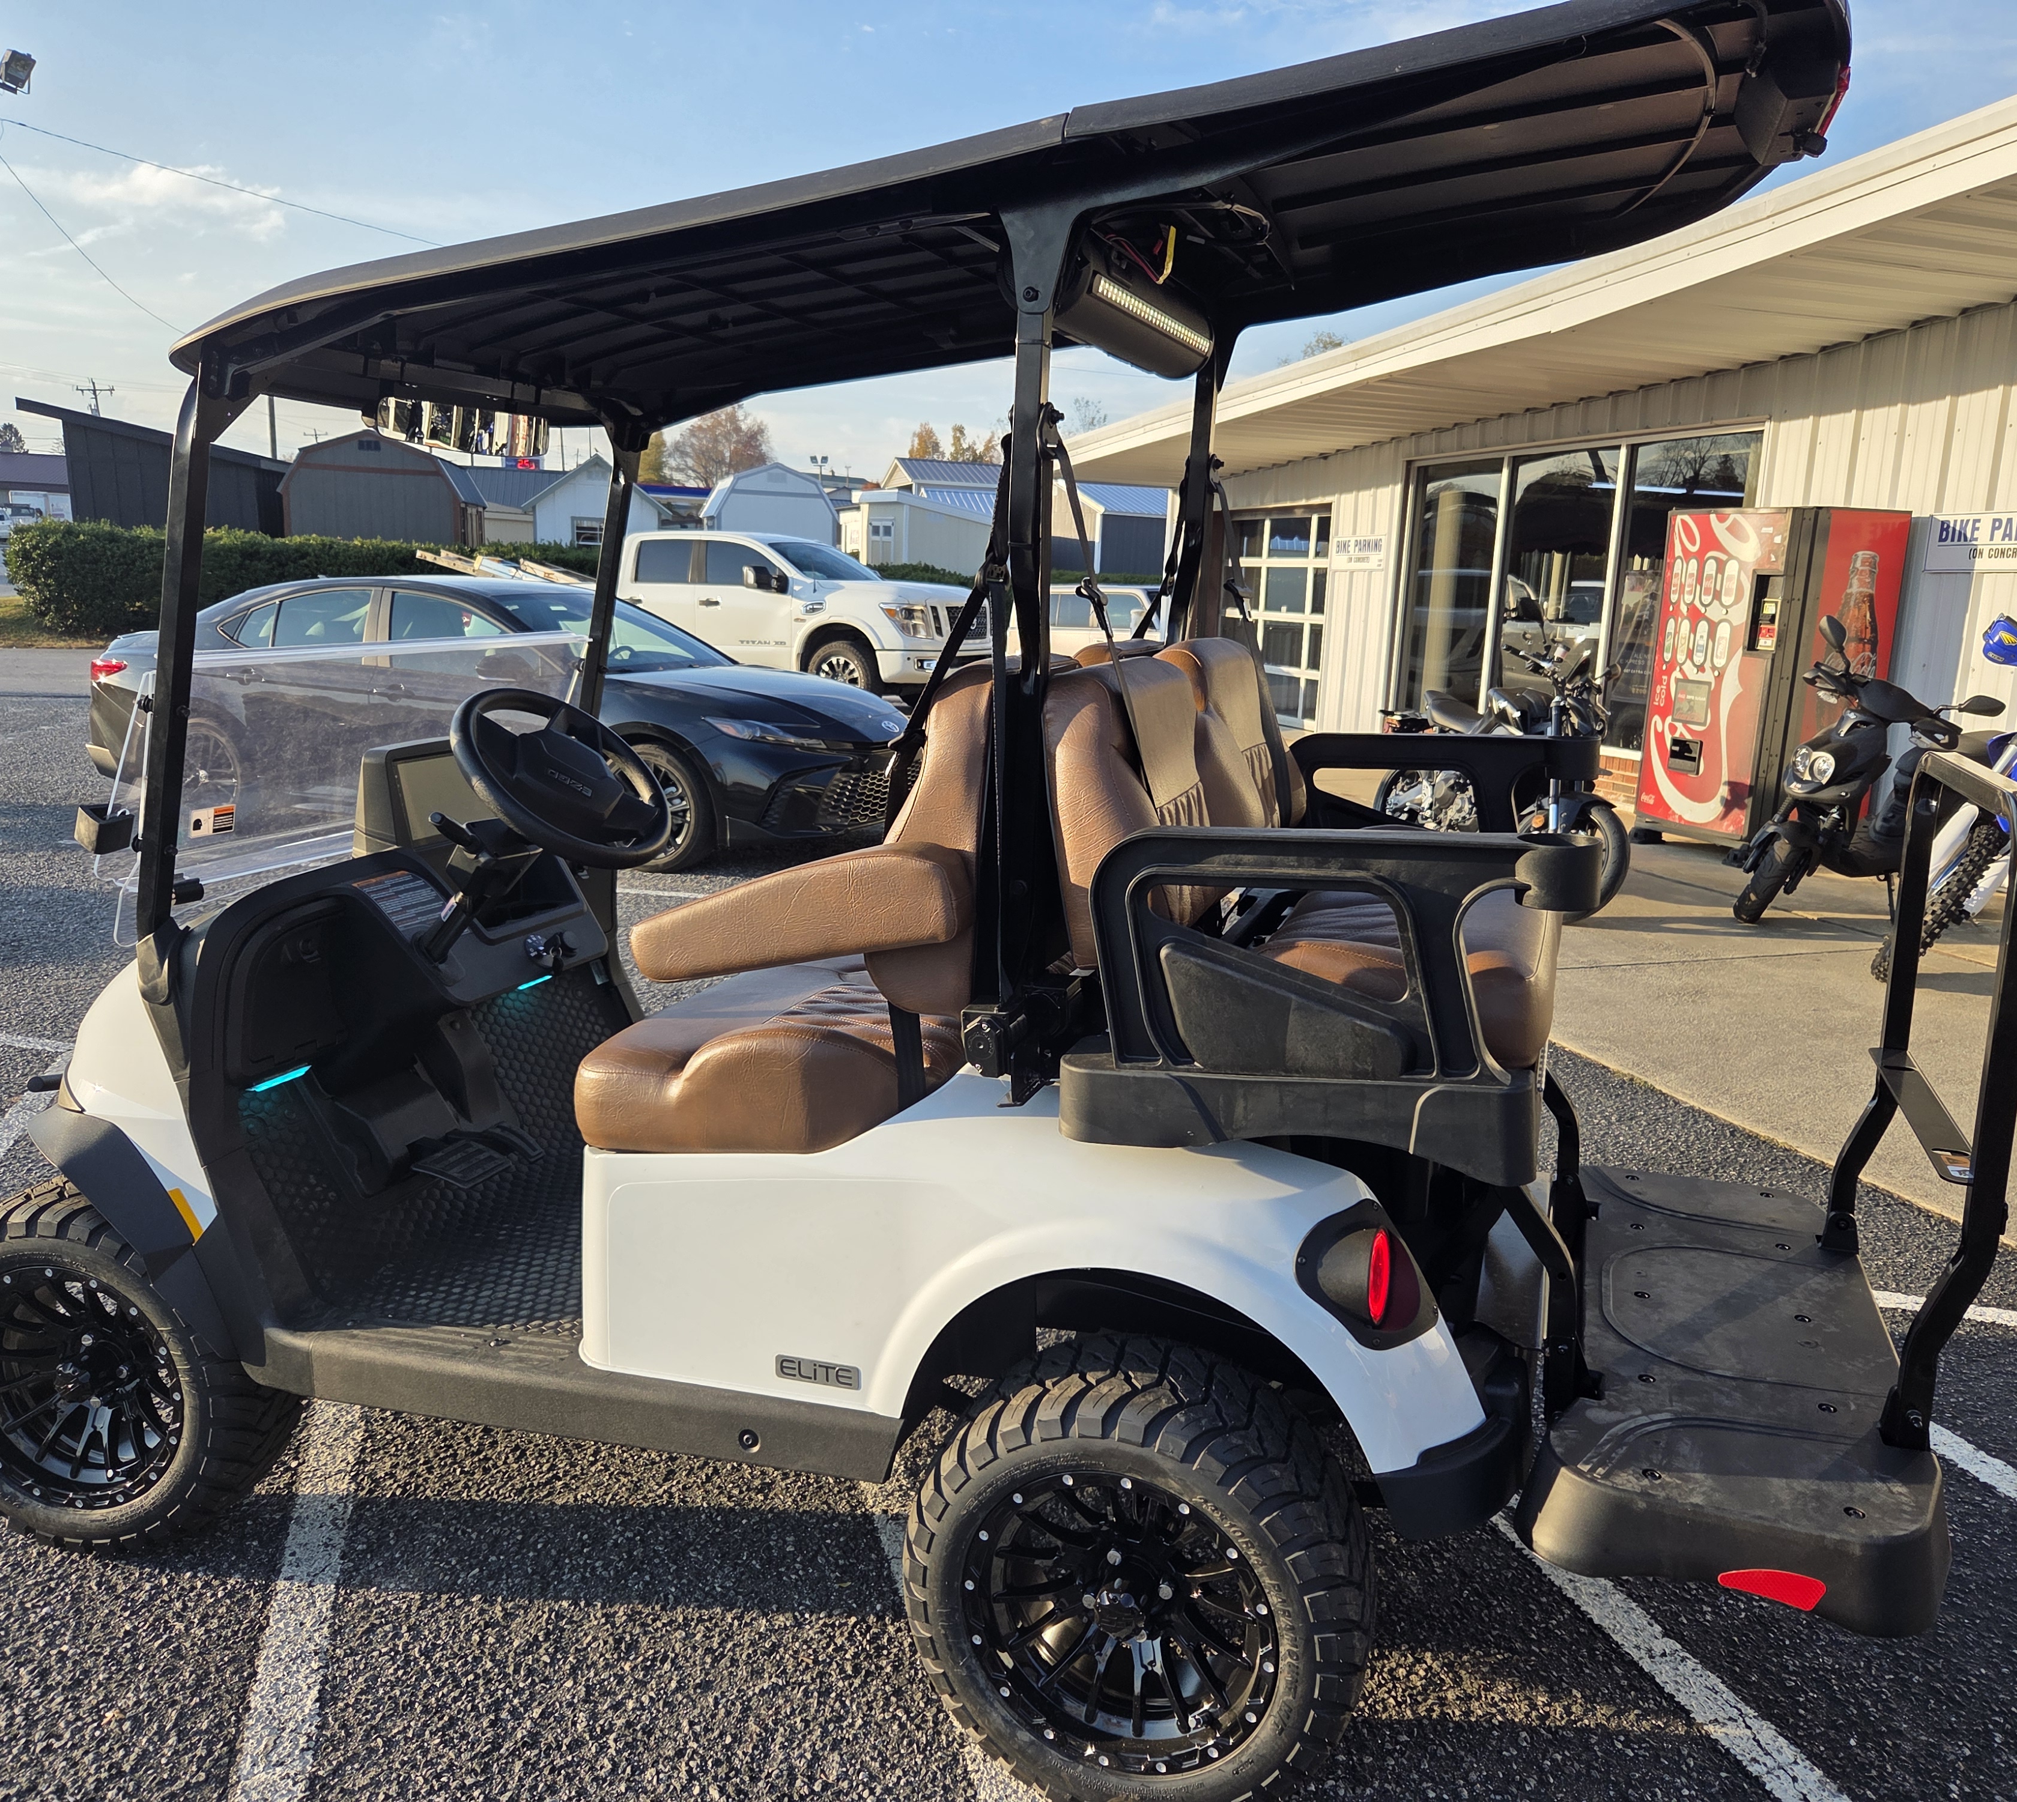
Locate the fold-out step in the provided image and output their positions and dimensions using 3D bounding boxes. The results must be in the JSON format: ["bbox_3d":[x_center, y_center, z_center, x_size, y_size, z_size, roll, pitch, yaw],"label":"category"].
[{"bbox_3d":[0.969,0.620,2.255,0.430,0.135,1.095,6,12,19],"label":"fold-out step"}]

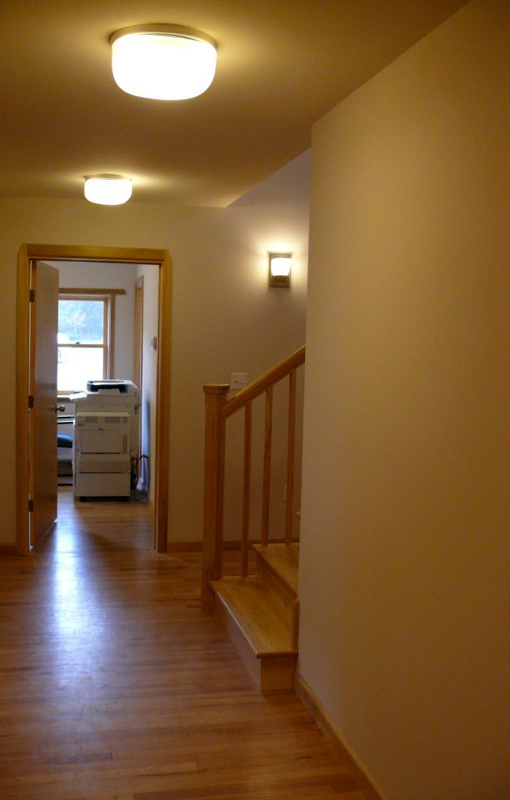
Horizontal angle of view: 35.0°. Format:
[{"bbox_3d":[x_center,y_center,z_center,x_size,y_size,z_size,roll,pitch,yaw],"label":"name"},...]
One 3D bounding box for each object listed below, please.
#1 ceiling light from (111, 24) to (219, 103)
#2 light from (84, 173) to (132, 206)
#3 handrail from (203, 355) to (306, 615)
[{"bbox_3d":[-0.279,-1.016,2.460,0.320,0.136,0.320,0,5,-13],"label":"ceiling light"},{"bbox_3d":[-0.848,-1.213,4.685,0.285,0.135,0.285,0,5,-13],"label":"light"},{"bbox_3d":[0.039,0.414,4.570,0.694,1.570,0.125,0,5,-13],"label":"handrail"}]

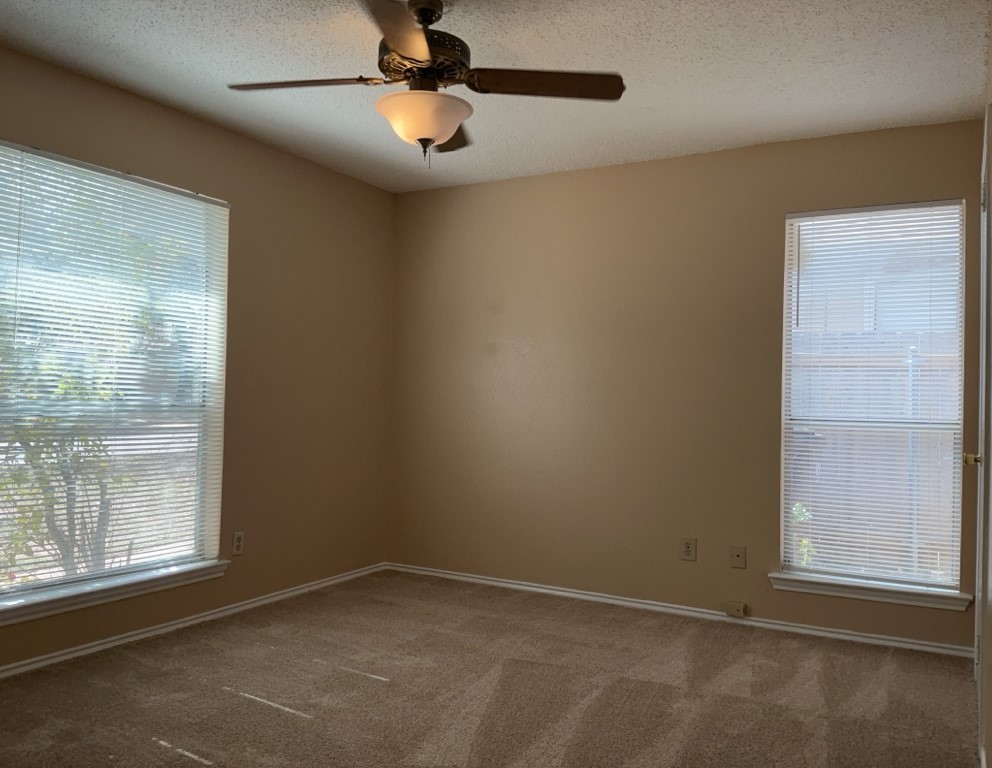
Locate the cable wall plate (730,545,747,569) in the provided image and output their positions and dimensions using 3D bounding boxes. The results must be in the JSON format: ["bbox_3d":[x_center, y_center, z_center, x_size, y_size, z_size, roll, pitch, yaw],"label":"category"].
[{"bbox_3d":[1.235,0.884,4.074,0.074,0.115,0.012,1,-1,30],"label":"cable wall plate"}]

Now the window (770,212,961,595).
[{"bbox_3d":[1.773,0.073,3.812,0.795,1.835,0.100,1,-1,30],"label":"window"}]

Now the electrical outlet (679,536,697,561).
[{"bbox_3d":[1.009,0.872,4.203,0.075,0.116,0.012,1,-1,30],"label":"electrical outlet"}]

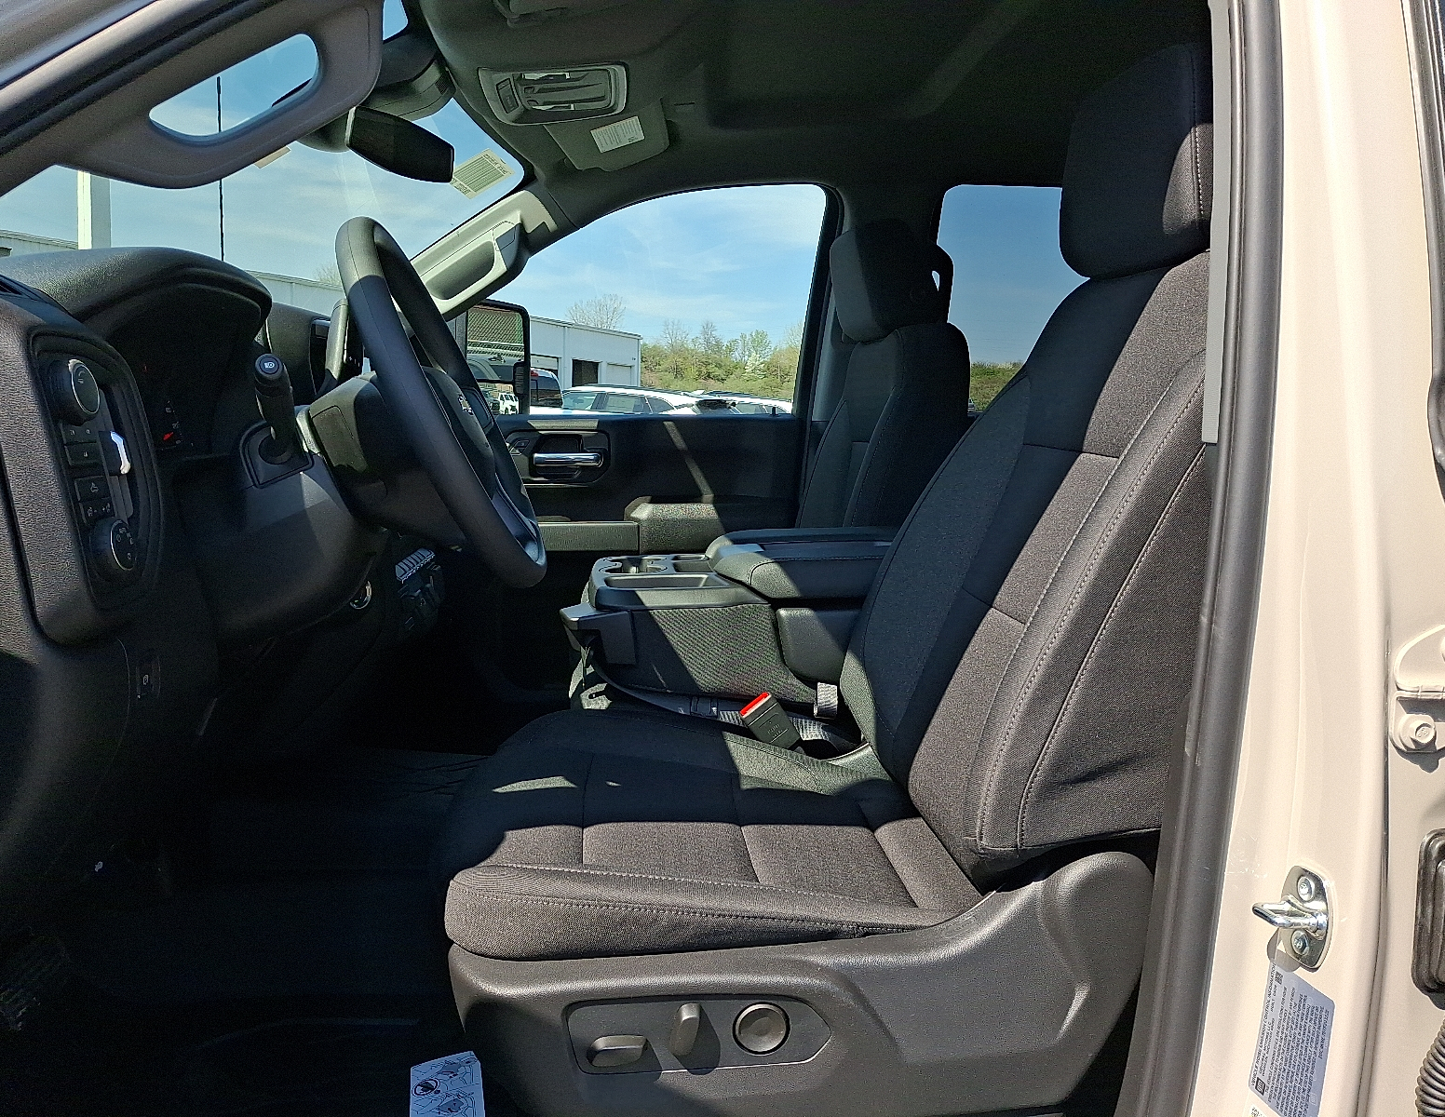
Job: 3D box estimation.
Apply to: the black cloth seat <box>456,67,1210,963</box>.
[{"bbox_3d":[0.118,-0.099,1.101,0.788,0.813,0.540,1,7,-6],"label":"black cloth seat"}]

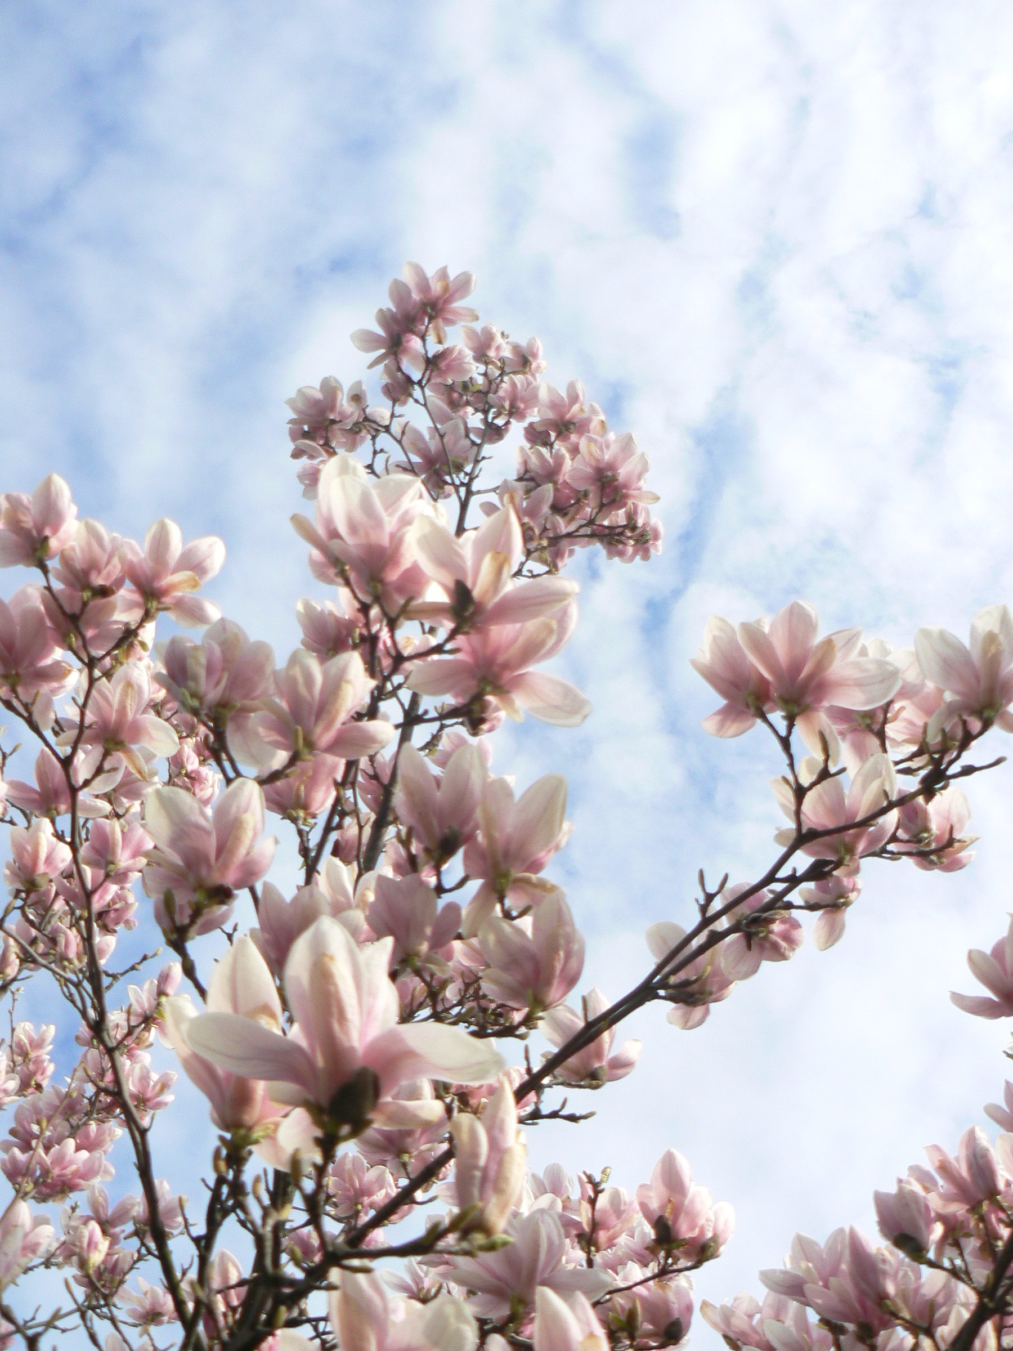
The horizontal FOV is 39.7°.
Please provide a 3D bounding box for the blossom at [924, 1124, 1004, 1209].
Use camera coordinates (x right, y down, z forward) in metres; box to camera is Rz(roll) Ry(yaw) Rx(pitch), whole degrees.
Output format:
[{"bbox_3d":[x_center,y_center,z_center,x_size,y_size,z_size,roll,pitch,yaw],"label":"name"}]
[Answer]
[{"bbox_3d":[0.586,0.631,1.800,0.101,0.106,0.096,-20,-33,10],"label":"blossom"}]

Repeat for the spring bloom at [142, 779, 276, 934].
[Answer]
[{"bbox_3d":[-0.265,0.162,1.250,0.119,0.143,0.113,10,-34,-10],"label":"spring bloom"}]

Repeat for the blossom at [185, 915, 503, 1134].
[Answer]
[{"bbox_3d":[-0.080,0.171,0.690,0.155,0.097,0.135,0,-32,0],"label":"blossom"}]

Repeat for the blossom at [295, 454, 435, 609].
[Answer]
[{"bbox_3d":[-0.125,-0.125,1.220,0.123,0.140,0.117,-3,-33,-6],"label":"blossom"}]

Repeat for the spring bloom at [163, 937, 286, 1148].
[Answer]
[{"bbox_3d":[-0.144,0.195,0.750,0.090,0.100,0.090,0,-32,0],"label":"spring bloom"}]

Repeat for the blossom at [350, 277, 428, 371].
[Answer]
[{"bbox_3d":[-0.211,-0.624,2.500,0.130,0.110,0.130,0,-32,0],"label":"blossom"}]

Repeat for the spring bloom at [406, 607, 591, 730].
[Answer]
[{"bbox_3d":[-0.010,0.005,1.164,0.145,0.090,0.145,10,-40,0],"label":"spring bloom"}]

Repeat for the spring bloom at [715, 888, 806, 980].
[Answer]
[{"bbox_3d":[0.263,0.267,1.418,0.095,0.085,0.095,-30,-69,4],"label":"spring bloom"}]

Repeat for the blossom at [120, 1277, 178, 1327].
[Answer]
[{"bbox_3d":[-0.662,1.160,2.600,0.107,0.091,0.102,7,-34,-11],"label":"blossom"}]

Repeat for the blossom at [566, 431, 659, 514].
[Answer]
[{"bbox_3d":[0.152,-0.284,2.033,0.135,0.100,0.135,5,-36,4],"label":"blossom"}]

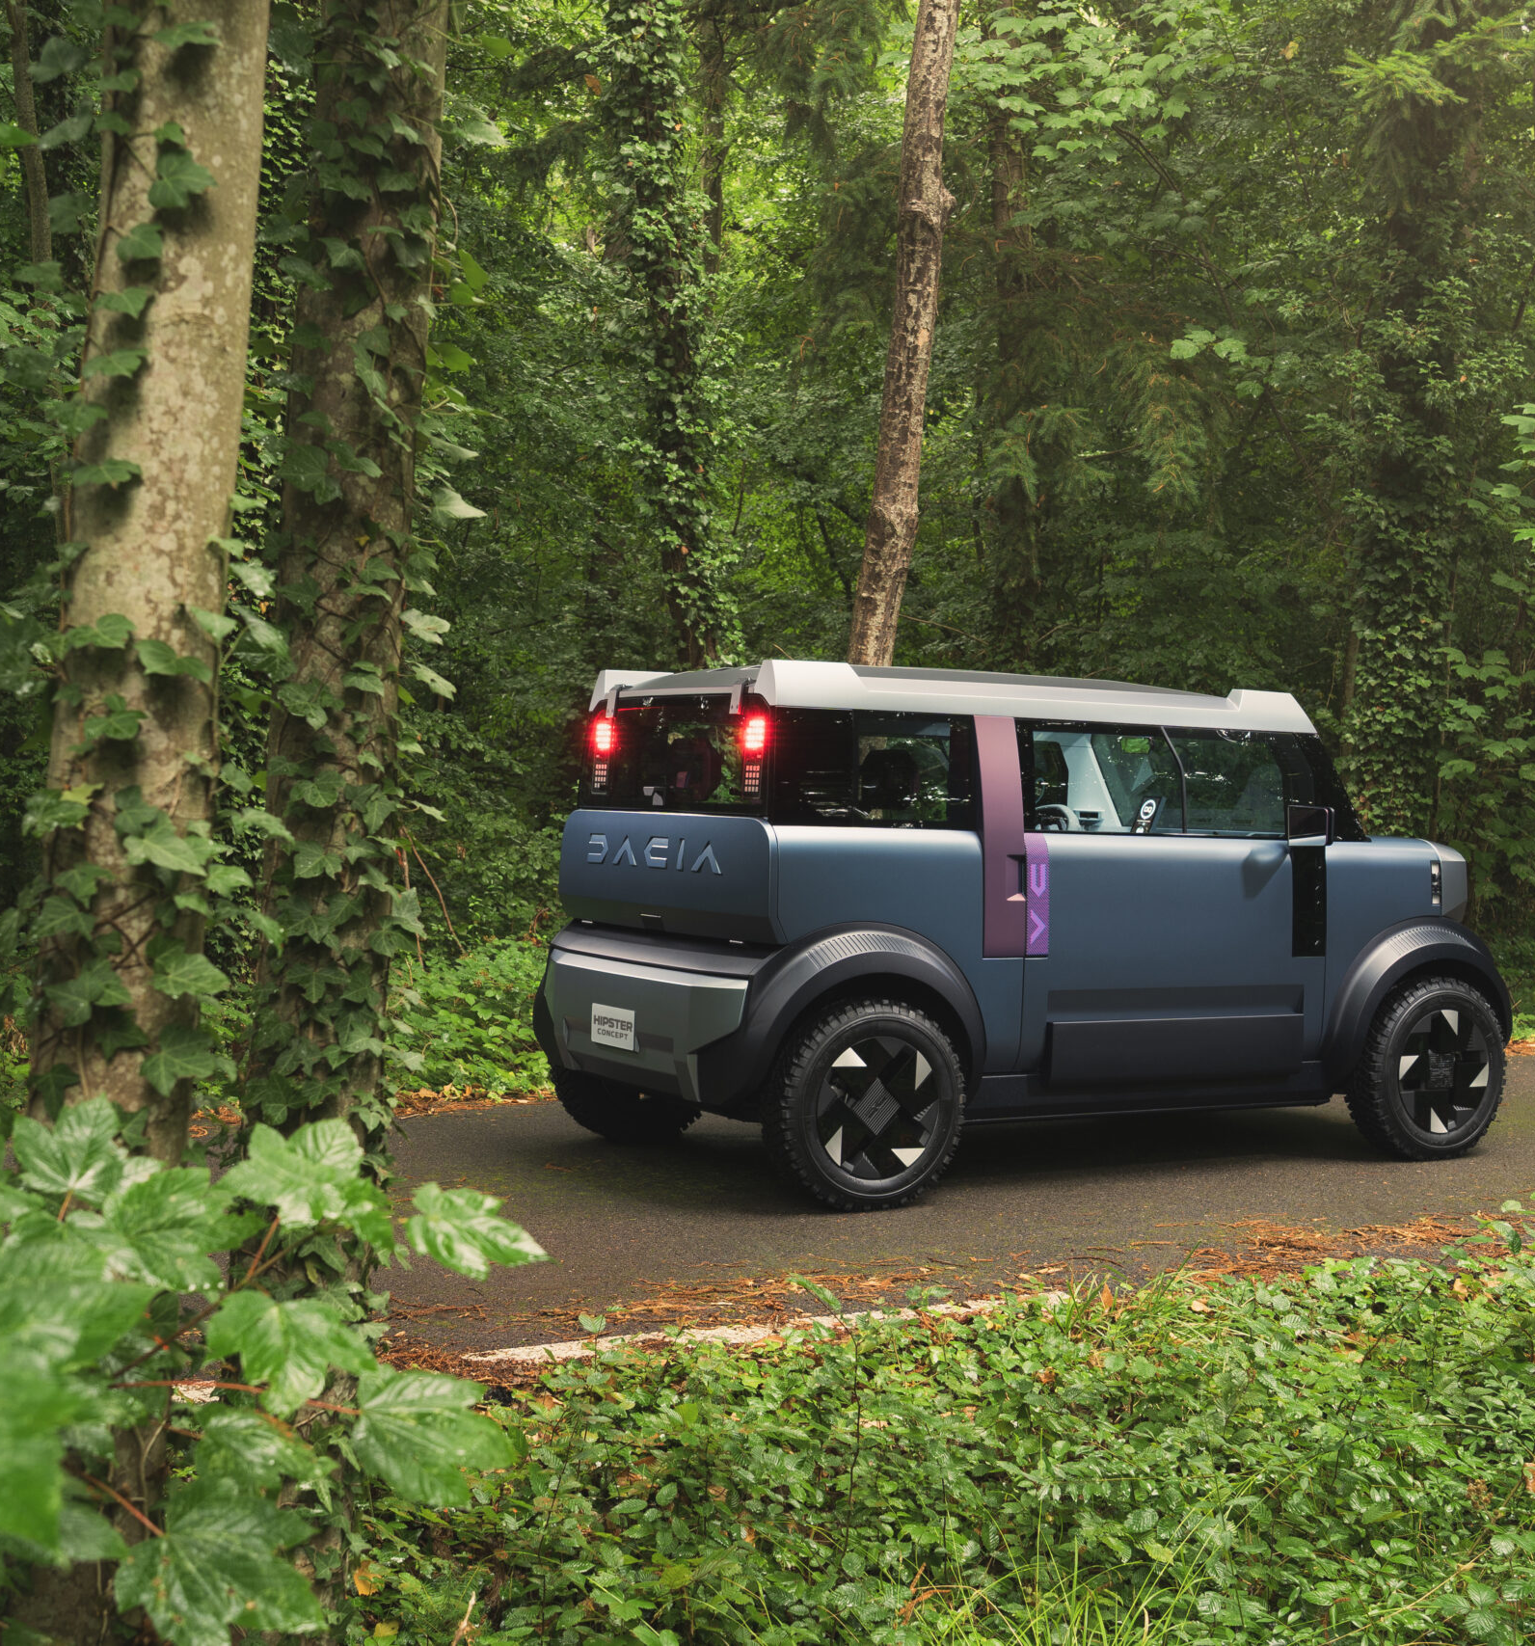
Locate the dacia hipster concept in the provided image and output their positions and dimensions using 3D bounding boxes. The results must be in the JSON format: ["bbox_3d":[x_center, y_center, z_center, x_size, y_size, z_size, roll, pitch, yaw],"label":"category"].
[{"bbox_3d":[0.839,0.319,7.681,3.000,1.530,1.550,1,1,-32],"label":"dacia hipster concept"}]

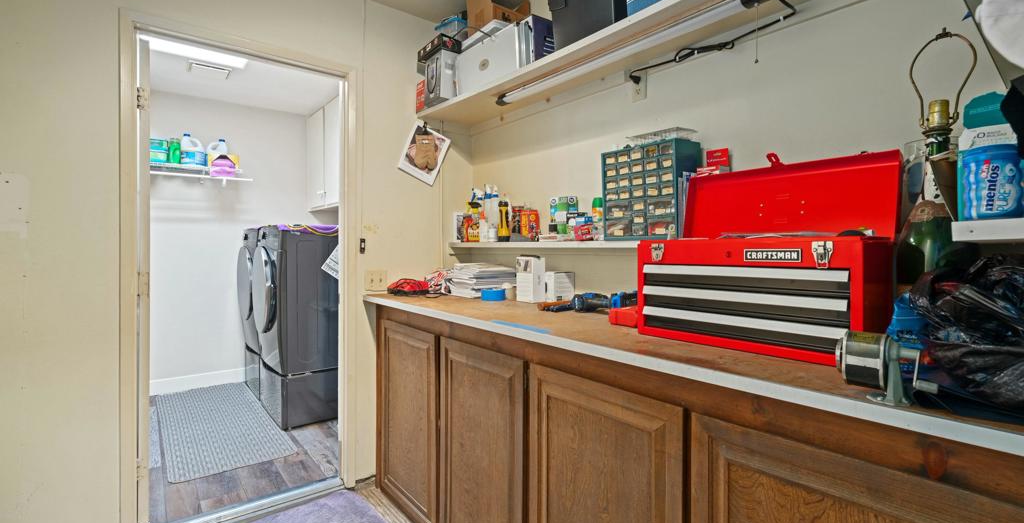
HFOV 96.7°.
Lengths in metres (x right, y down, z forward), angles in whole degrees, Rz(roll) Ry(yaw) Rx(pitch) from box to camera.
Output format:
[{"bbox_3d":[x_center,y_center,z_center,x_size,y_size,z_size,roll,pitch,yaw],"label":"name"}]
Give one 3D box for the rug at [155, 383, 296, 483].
[{"bbox_3d":[-2.072,1.098,3.187,0.610,0.010,1.770,-1,1,-39],"label":"rug"}]

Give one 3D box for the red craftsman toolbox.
[{"bbox_3d":[0.625,-0.031,1.168,0.270,0.475,0.510,-1,1,-40],"label":"red craftsman toolbox"}]

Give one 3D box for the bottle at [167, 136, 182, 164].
[{"bbox_3d":[-2.686,-0.881,3.630,0.092,0.215,0.075,-1,1,-39],"label":"bottle"}]

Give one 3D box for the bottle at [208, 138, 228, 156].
[{"bbox_3d":[-2.534,-0.918,3.915,0.165,0.265,0.115,0,1,-39],"label":"bottle"}]

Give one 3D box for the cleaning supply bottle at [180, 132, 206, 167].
[{"bbox_3d":[-2.641,-0.922,3.779,0.170,0.262,0.115,0,1,-39],"label":"cleaning supply bottle"}]

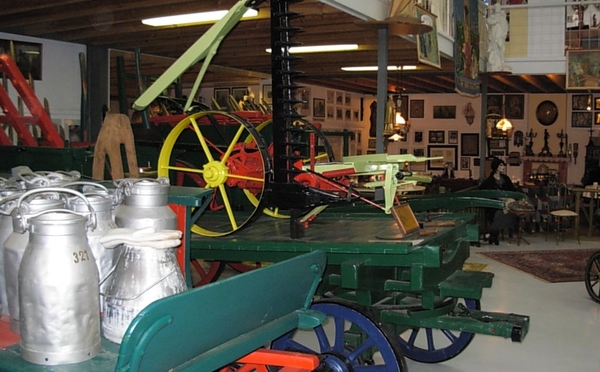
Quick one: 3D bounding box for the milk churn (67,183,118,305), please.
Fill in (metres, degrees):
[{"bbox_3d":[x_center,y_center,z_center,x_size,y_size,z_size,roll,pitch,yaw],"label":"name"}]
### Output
[{"bbox_3d":[-0.956,0.271,3.011,0.262,0.502,0.262,1,4,0],"label":"milk churn"}]

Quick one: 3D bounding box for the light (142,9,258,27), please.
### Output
[{"bbox_3d":[-0.961,-1.590,6.227,1.270,0.080,0.130,2,5,21],"label":"light"}]

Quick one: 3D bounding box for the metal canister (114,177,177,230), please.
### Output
[{"bbox_3d":[-0.734,0.242,3.130,0.286,0.547,0.286,1,4,0],"label":"metal canister"}]

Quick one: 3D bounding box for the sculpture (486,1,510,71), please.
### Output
[{"bbox_3d":[3.345,-2.497,11.100,0.410,1.150,0.370,2,5,17],"label":"sculpture"}]

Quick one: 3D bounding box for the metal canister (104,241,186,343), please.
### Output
[{"bbox_3d":[-0.700,0.463,2.965,0.370,0.410,0.370,0,4,-11],"label":"metal canister"}]

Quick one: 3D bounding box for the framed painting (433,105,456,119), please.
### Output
[{"bbox_3d":[3.630,-1.841,16.500,0.549,0.321,0.040,2,5,15],"label":"framed painting"}]

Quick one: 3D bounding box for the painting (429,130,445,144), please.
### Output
[{"bbox_3d":[3.448,-1.221,16.550,0.382,0.317,0.040,2,5,15],"label":"painting"}]

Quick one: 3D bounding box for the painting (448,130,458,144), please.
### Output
[{"bbox_3d":[3.838,-1.209,16.450,0.234,0.325,0.040,2,5,15],"label":"painting"}]

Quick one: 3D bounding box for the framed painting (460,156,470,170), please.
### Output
[{"bbox_3d":[3.973,-0.536,15.784,0.212,0.304,0.030,3,5,24],"label":"framed painting"}]

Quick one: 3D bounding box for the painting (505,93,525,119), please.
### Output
[{"bbox_3d":[5.258,-1.922,16.100,0.438,0.589,0.040,2,5,15],"label":"painting"}]

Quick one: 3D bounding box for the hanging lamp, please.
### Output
[{"bbox_3d":[3.947,-1.373,12.700,0.315,0.740,0.315,1,4,0],"label":"hanging lamp"}]

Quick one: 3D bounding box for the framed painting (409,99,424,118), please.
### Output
[{"bbox_3d":[2.978,-1.946,16.700,0.348,0.459,0.040,2,5,15],"label":"framed painting"}]

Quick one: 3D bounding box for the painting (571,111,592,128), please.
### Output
[{"bbox_3d":[6.724,-1.573,15.700,0.461,0.358,0.040,2,5,15],"label":"painting"}]

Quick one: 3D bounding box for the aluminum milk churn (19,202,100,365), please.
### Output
[{"bbox_3d":[-0.817,0.330,2.241,0.262,0.502,0.262,1,4,0],"label":"aluminum milk churn"}]

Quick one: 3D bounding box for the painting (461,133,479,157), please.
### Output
[{"bbox_3d":[4.065,-0.978,15.712,0.417,0.547,0.040,3,5,24],"label":"painting"}]

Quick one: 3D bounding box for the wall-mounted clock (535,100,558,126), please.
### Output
[{"bbox_3d":[5.604,-1.649,14.930,0.479,0.575,0.120,3,5,24],"label":"wall-mounted clock"}]

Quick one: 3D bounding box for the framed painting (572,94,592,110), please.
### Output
[{"bbox_3d":[6.285,-1.851,14.654,0.409,0.341,0.040,3,5,24],"label":"framed painting"}]

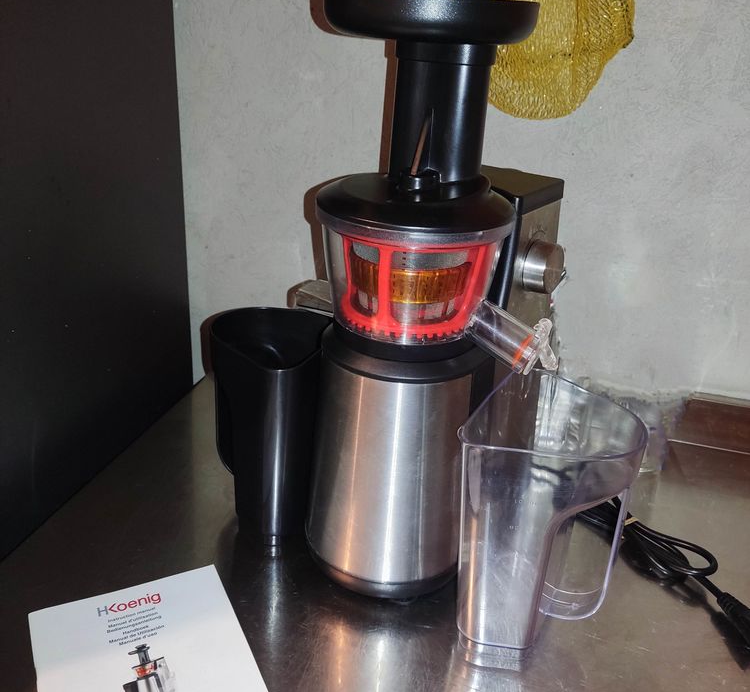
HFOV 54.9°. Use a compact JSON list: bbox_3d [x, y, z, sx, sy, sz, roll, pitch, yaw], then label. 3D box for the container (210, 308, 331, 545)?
[{"bbox_3d":[-0.093,0.069,0.693,0.106,0.187,0.124,20,29,29],"label":"container"}]

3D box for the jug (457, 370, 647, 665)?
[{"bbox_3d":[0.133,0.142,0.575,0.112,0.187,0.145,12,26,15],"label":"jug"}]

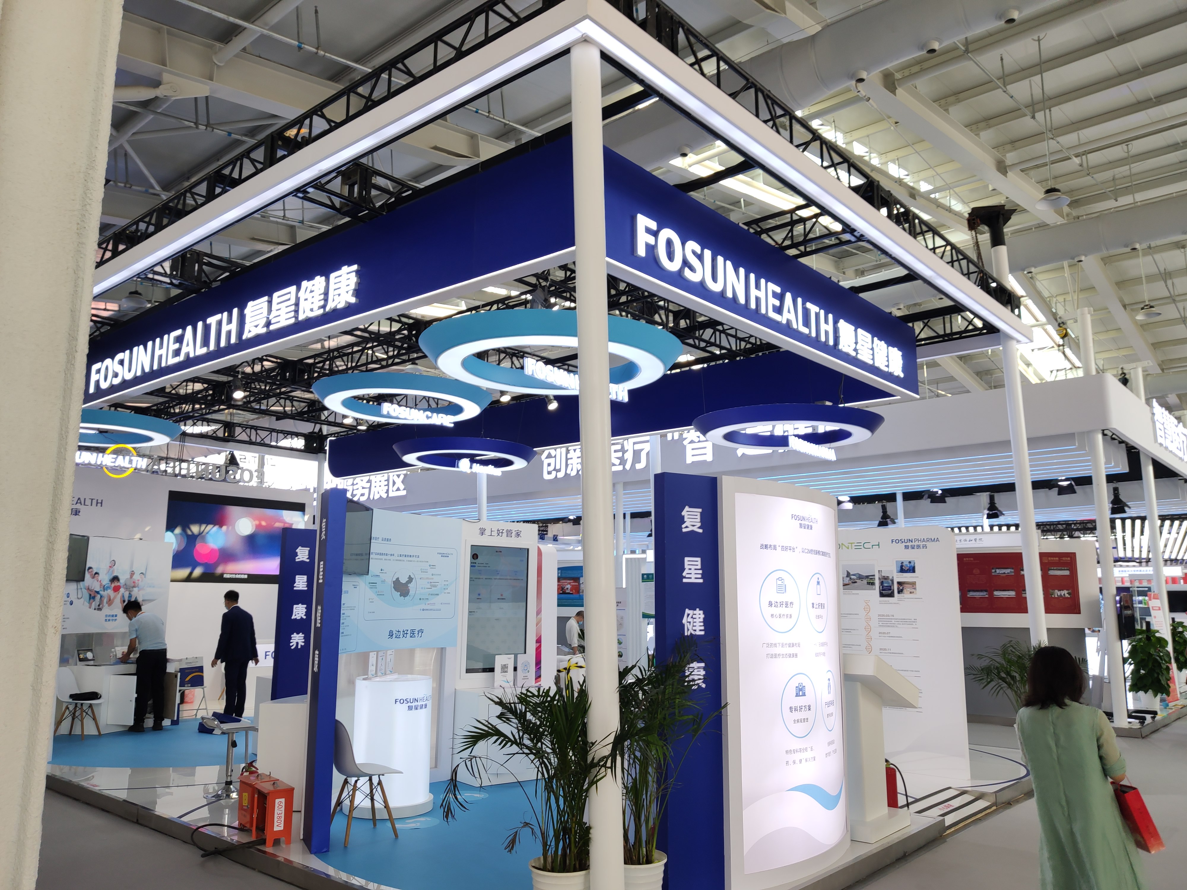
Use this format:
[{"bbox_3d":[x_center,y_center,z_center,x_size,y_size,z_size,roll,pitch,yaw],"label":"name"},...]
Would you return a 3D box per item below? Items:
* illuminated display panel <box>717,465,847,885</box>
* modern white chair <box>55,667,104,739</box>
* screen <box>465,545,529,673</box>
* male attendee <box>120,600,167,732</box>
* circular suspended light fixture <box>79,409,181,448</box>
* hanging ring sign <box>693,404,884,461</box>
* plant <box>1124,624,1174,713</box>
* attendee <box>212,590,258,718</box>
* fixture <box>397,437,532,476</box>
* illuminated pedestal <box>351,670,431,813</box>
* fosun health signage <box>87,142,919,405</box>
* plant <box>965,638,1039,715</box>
[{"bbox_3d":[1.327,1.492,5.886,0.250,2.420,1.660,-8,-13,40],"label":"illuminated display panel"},{"bbox_3d":[-6.149,3.076,10.696,0.530,0.820,0.470,-1,-9,5],"label":"modern white chair"},{"bbox_3d":[-0.938,1.614,8.786,0.690,1.210,0.070,7,-11,-36],"label":"screen"},{"bbox_3d":[-5.646,2.762,11.181,0.550,1.600,0.480,-7,-12,36],"label":"male attendee"},{"bbox_3d":[-7.218,-0.214,12.848,2.380,0.180,2.380,0,-9,0],"label":"circular suspended light fixture"},{"bbox_3d":[2.071,-0.044,9.518,2.000,0.370,2.000,0,-10,0],"label":"hanging ring sign"},{"bbox_3d":[8.359,3.357,13.520,0.650,1.260,0.650,-8,-12,40],"label":"plant"},{"bbox_3d":[-4.829,2.856,12.162,0.600,1.730,0.360,7,-11,-35],"label":"attendee"},{"bbox_3d":[-1.646,0.220,11.450,1.820,0.330,1.820,0,-10,0],"label":"fixture"},{"bbox_3d":[-1.660,2.437,7.309,0.670,1.030,0.670,0,-9,0],"label":"illuminated pedestal"},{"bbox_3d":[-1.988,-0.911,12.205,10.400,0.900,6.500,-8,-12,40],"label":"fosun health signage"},{"bbox_3d":[4.659,2.702,9.498,1.200,1.300,1.200,-8,-13,40],"label":"plant"}]

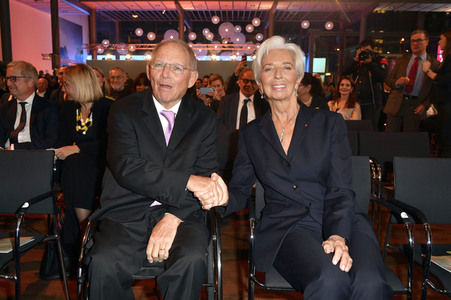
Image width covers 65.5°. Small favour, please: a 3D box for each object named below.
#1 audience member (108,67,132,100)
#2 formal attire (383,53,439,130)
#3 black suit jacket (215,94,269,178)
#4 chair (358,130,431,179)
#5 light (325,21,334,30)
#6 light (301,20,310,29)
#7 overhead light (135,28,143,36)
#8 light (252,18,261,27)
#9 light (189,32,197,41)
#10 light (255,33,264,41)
[{"bbox_3d":[-1.070,-0.103,3.430,0.520,1.360,0.720,-1,10,-8],"label":"audience member"},{"bbox_3d":[1.908,-0.272,3.718,0.600,1.477,0.380,6,11,28],"label":"formal attire"},{"bbox_3d":[0.174,0.034,2.922,0.560,1.001,0.680,1,10,0],"label":"black suit jacket"},{"bbox_3d":[1.210,0.342,2.318,0.570,0.860,0.580,0,10,0],"label":"chair"},{"bbox_3d":[5.797,-6.893,19.500,0.470,0.470,0.470,1,10,0],"label":"light"},{"bbox_3d":[3.187,-5.005,14.000,0.345,0.345,0.345,0,10,0],"label":"light"},{"bbox_3d":[-3.447,-4.701,14.000,0.345,0.345,0.345,0,10,0],"label":"overhead light"},{"bbox_3d":[1.807,-7.379,20.300,0.470,0.470,0.470,1,10,0],"label":"light"},{"bbox_3d":[-1.947,-6.788,21.000,0.470,0.470,0.470,1,10,0],"label":"light"},{"bbox_3d":[2.110,-6.901,21.500,0.460,0.460,0.460,1,10,0],"label":"light"}]

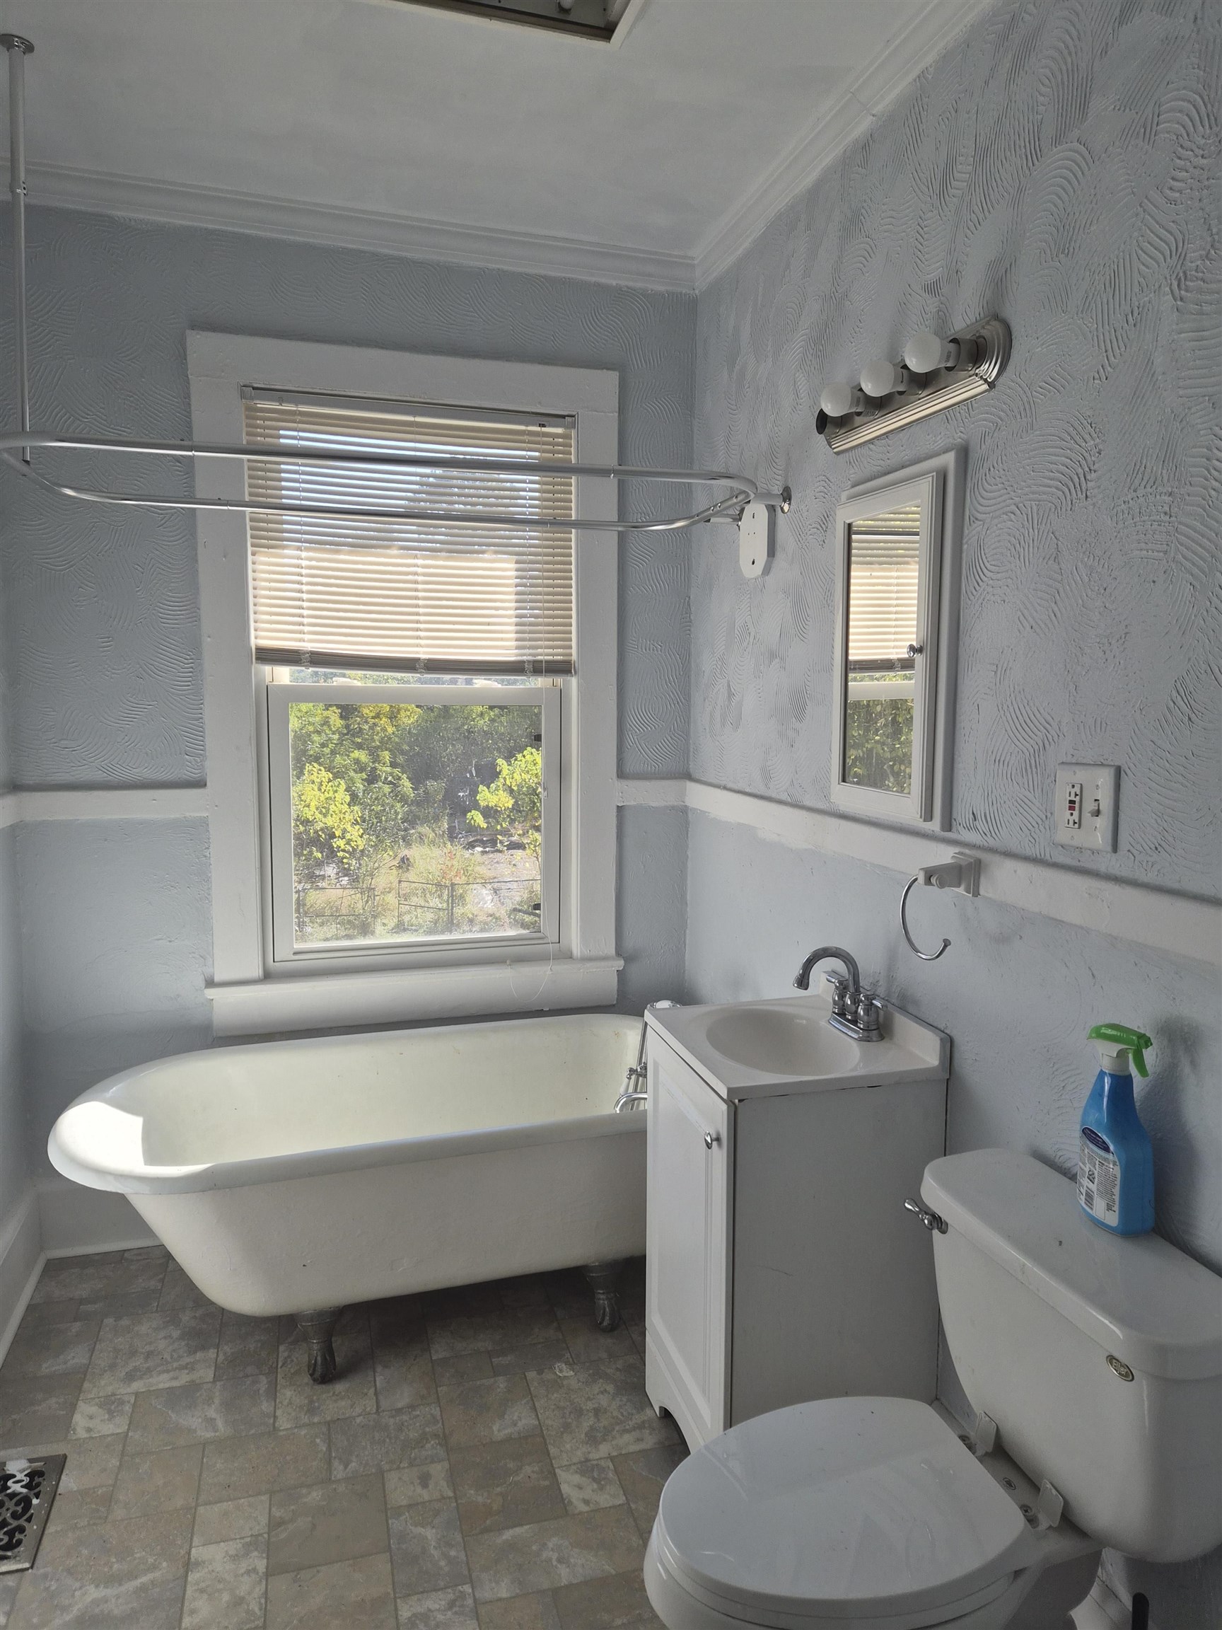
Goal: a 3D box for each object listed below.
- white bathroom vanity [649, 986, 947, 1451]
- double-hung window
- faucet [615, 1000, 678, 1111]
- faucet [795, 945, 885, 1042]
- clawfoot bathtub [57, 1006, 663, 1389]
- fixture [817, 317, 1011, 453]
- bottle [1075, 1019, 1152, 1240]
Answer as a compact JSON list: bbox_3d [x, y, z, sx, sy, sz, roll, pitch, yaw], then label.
[{"bbox_3d":[0.334,0.811,2.106,0.437,0.872,0.447,-2,7,-16],"label":"white bathroom vanity"},{"bbox_3d":[-0.508,-0.313,2.899,1.115,1.780,0.090,-2,7,-16],"label":"double-hung window"},{"bbox_3d":[0.119,0.600,2.719,0.220,0.270,0.200,-2,7,-16],"label":"faucet"},{"bbox_3d":[0.424,0.333,2.099,0.165,0.167,0.200,-2,7,-16],"label":"faucet"},{"bbox_3d":[-0.461,0.902,2.589,1.515,0.572,0.765,-2,7,-18],"label":"clawfoot bathtub"},{"bbox_3d":[0.482,-0.784,1.994,0.148,0.118,0.610,-2,7,-16],"label":"fixture"},{"bbox_3d":[0.695,0.423,1.486,0.066,0.267,0.120,-2,7,-21],"label":"bottle"}]

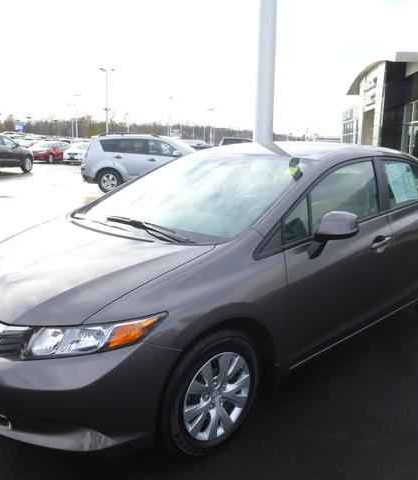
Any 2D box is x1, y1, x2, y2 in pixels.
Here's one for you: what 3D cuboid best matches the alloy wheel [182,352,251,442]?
[{"bbox_3d":[0.014,0.700,2.129,0.410,0.410,0.150,-11,16,-42],"label":"alloy wheel"}]

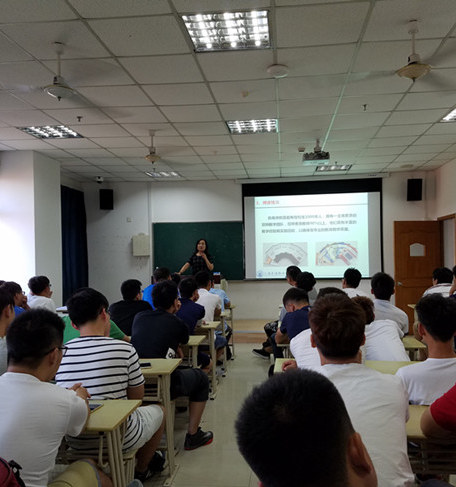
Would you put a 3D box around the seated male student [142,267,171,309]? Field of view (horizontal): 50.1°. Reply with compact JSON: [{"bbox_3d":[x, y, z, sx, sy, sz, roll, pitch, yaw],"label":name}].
[{"bbox_3d":[-0.738,0.973,5.938,0.500,1.330,0.720,-1,-1,15],"label":"seated male student"}]

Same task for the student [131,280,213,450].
[{"bbox_3d":[-0.445,0.920,3.915,0.571,1.265,0.755,-1,-2,13],"label":"student"}]

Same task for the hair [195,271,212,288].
[{"bbox_3d":[-0.255,0.381,5.179,0.175,0.190,0.200,-1,-2,22],"label":"hair"}]

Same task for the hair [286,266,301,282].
[{"bbox_3d":[0.785,0.369,5.721,0.175,0.200,0.205,0,-1,-23],"label":"hair"}]

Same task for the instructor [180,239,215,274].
[{"bbox_3d":[-0.532,0.714,8.860,0.600,1.580,0.380,-1,-1,7],"label":"instructor"}]

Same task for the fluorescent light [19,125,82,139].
[{"bbox_3d":[-2.091,-1.349,5.917,0.590,0.080,0.590,-1,-1,7],"label":"fluorescent light"}]

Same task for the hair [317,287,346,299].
[{"bbox_3d":[0.583,0.338,2.696,0.178,0.184,0.204,-1,-2,7],"label":"hair"}]

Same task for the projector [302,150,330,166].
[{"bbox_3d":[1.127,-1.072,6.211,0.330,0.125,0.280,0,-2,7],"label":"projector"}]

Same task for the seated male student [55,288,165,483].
[{"bbox_3d":[-0.654,0.844,2.716,0.550,1.210,0.830,-1,-2,12],"label":"seated male student"}]

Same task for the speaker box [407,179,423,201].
[{"bbox_3d":[3.458,-0.984,9.009,0.242,0.389,0.232,-1,-2,15],"label":"speaker box"}]

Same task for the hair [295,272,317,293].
[{"bbox_3d":[0.824,0.400,5.149,0.200,0.200,0.210,0,-2,-1],"label":"hair"}]

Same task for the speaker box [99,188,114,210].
[{"bbox_3d":[-2.373,-0.858,9.549,0.250,0.410,0.230,0,-2,-5],"label":"speaker box"}]

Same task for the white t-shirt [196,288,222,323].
[{"bbox_3d":[-0.309,0.802,5.690,0.459,0.592,0.326,-1,-2,12],"label":"white t-shirt"}]

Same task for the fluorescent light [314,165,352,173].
[{"bbox_3d":[1.869,-1.347,8.568,0.603,0.080,0.603,-1,-2,7],"label":"fluorescent light"}]

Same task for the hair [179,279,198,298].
[{"bbox_3d":[-0.384,0.449,4.870,0.180,0.200,0.210,-2,-1,32],"label":"hair"}]

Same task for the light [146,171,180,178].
[{"bbox_3d":[-1.171,-1.281,8.928,0.603,0.080,0.603,-1,-2,7],"label":"light"}]

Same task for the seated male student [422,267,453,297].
[{"bbox_3d":[2.508,0.911,5.970,0.520,1.230,0.850,0,-2,-3],"label":"seated male student"}]

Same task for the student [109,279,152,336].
[{"bbox_3d":[-0.947,0.965,4.940,0.530,1.244,0.755,-1,-2,13],"label":"student"}]

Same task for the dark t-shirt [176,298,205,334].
[{"bbox_3d":[-0.389,0.753,4.339,0.440,0.560,0.340,-1,-2,12],"label":"dark t-shirt"}]

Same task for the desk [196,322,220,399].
[{"bbox_3d":[-0.685,1.258,5.322,1.180,0.740,0.460,-1,-1,7],"label":"desk"}]

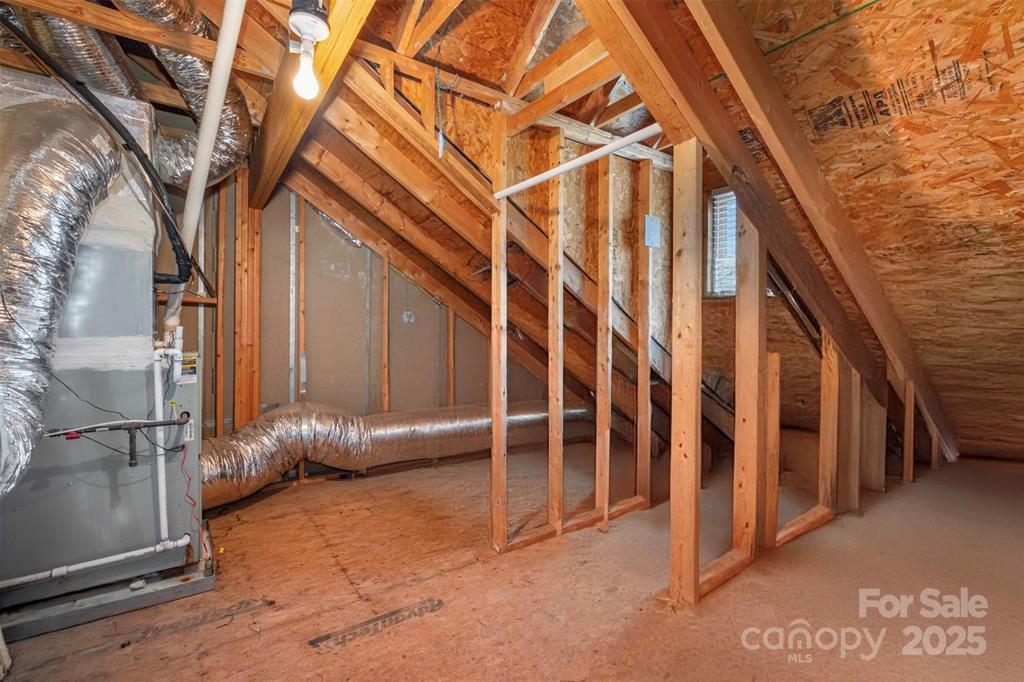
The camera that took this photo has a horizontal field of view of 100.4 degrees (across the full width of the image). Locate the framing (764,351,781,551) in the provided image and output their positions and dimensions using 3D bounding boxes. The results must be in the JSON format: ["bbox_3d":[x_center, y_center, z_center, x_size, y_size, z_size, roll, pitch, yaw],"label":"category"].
[{"bbox_3d":[1.307,0.537,2.165,0.038,0.963,0.089,0,0,-33],"label":"framing"}]

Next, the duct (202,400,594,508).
[{"bbox_3d":[-0.550,0.723,3.464,3.550,0.600,0.520,0,0,-33],"label":"duct"}]

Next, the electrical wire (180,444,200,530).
[{"bbox_3d":[-1.427,0.650,1.893,0.075,0.385,0.035,0,0,-33],"label":"electrical wire"}]

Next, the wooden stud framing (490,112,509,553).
[{"bbox_3d":[-0.066,-0.047,2.250,0.038,2.293,0.089,0,0,-33],"label":"wooden stud framing"}]

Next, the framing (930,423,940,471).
[{"bbox_3d":[3.529,0.871,3.551,0.089,0.395,0.038,0,0,-33],"label":"framing"}]

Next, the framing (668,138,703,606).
[{"bbox_3d":[0.711,0.131,1.734,0.038,1.804,0.095,0,0,-33],"label":"framing"}]

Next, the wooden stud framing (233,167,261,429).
[{"bbox_3d":[-1.855,-0.069,2.998,0.155,2.253,0.089,0,0,-33],"label":"wooden stud framing"}]

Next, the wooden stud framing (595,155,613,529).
[{"bbox_3d":[0.577,-0.002,2.668,0.038,2.292,0.089,0,0,-33],"label":"wooden stud framing"}]

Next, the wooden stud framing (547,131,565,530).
[{"bbox_3d":[0.251,-0.046,2.455,0.038,2.277,0.089,0,0,-33],"label":"wooden stud framing"}]

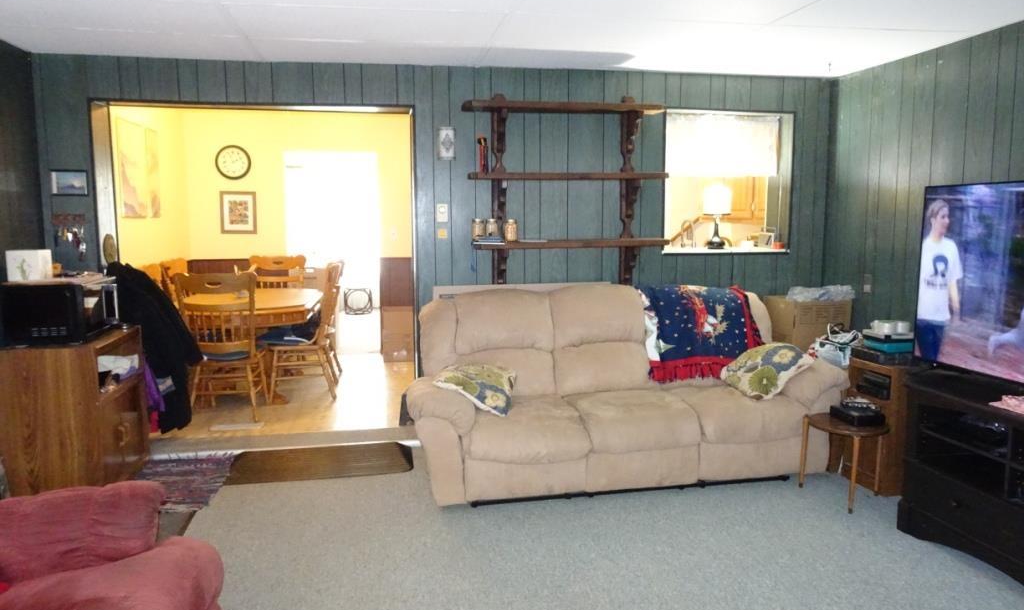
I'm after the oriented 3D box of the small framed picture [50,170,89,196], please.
[{"bbox_3d":[-2.456,-0.676,3.940,0.188,0.138,0.020,-2,7,-10],"label":"small framed picture"}]

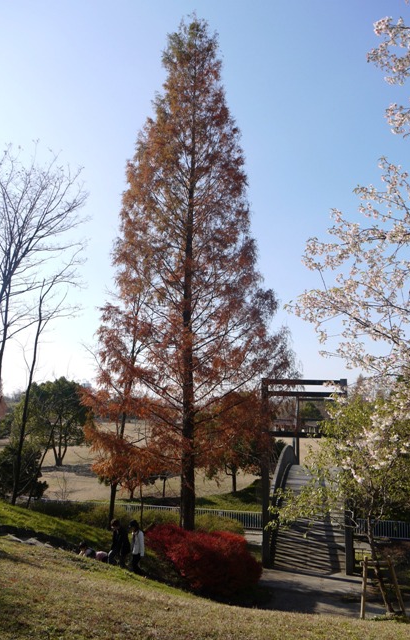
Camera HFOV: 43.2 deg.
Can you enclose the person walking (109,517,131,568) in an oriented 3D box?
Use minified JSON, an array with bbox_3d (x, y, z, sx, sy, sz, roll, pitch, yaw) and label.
[{"bbox_3d":[-2.423,6.495,14.756,0.620,1.650,0.500,1,-9,-6],"label":"person walking"}]

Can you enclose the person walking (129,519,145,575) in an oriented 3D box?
[{"bbox_3d":[-1.923,6.503,14.654,0.500,1.570,0.450,1,-9,-6],"label":"person walking"}]

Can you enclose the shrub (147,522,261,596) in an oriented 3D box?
[{"bbox_3d":[-0.110,7.379,16.238,3.600,1.750,2.600,0,-9,0],"label":"shrub"}]

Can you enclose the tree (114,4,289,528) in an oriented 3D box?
[{"bbox_3d":[-0.282,-2.272,20.618,7.000,21.500,7.000,0,-9,0],"label":"tree"}]

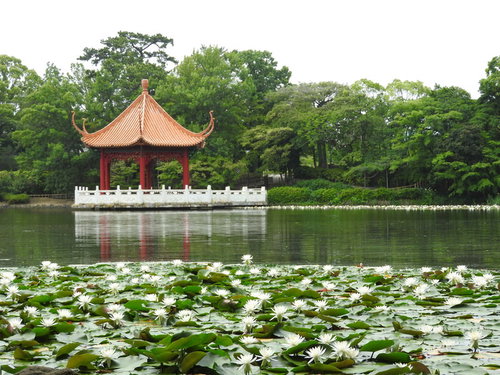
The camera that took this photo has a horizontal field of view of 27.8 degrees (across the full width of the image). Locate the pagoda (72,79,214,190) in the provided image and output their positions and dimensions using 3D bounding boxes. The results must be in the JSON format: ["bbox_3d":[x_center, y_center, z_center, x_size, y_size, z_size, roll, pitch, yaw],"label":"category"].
[{"bbox_3d":[-6.846,-3.054,65.000,9.100,7.900,9.500,0,0,-4],"label":"pagoda"}]

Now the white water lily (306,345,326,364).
[{"bbox_3d":[0.382,0.966,5.829,0.118,0.097,0.118,0,0,0],"label":"white water lily"}]

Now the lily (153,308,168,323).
[{"bbox_3d":[-0.690,0.988,7.833,0.116,0.086,0.116,0,0,0],"label":"lily"}]

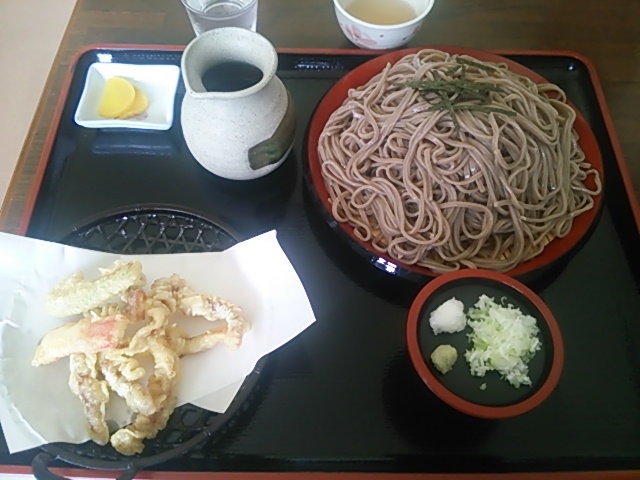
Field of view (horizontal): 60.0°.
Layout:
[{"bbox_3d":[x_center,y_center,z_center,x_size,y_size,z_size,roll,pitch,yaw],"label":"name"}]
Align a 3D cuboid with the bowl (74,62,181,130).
[{"bbox_3d":[-0.165,-0.121,0.485,0.082,0.021,0.073,3,61,2],"label":"bowl"}]

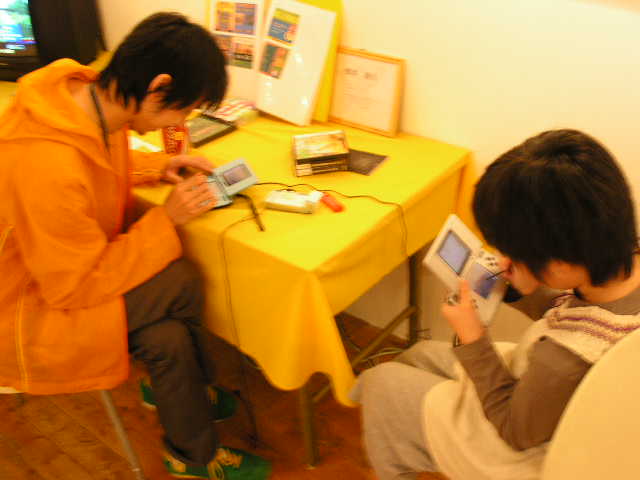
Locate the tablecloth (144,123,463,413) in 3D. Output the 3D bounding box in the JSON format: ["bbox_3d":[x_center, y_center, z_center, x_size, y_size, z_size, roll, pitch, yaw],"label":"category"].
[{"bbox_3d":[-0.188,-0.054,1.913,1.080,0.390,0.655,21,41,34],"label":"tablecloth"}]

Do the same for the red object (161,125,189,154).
[{"bbox_3d":[-0.372,-0.267,1.796,0.066,0.118,0.066,-11,33,-10],"label":"red object"}]

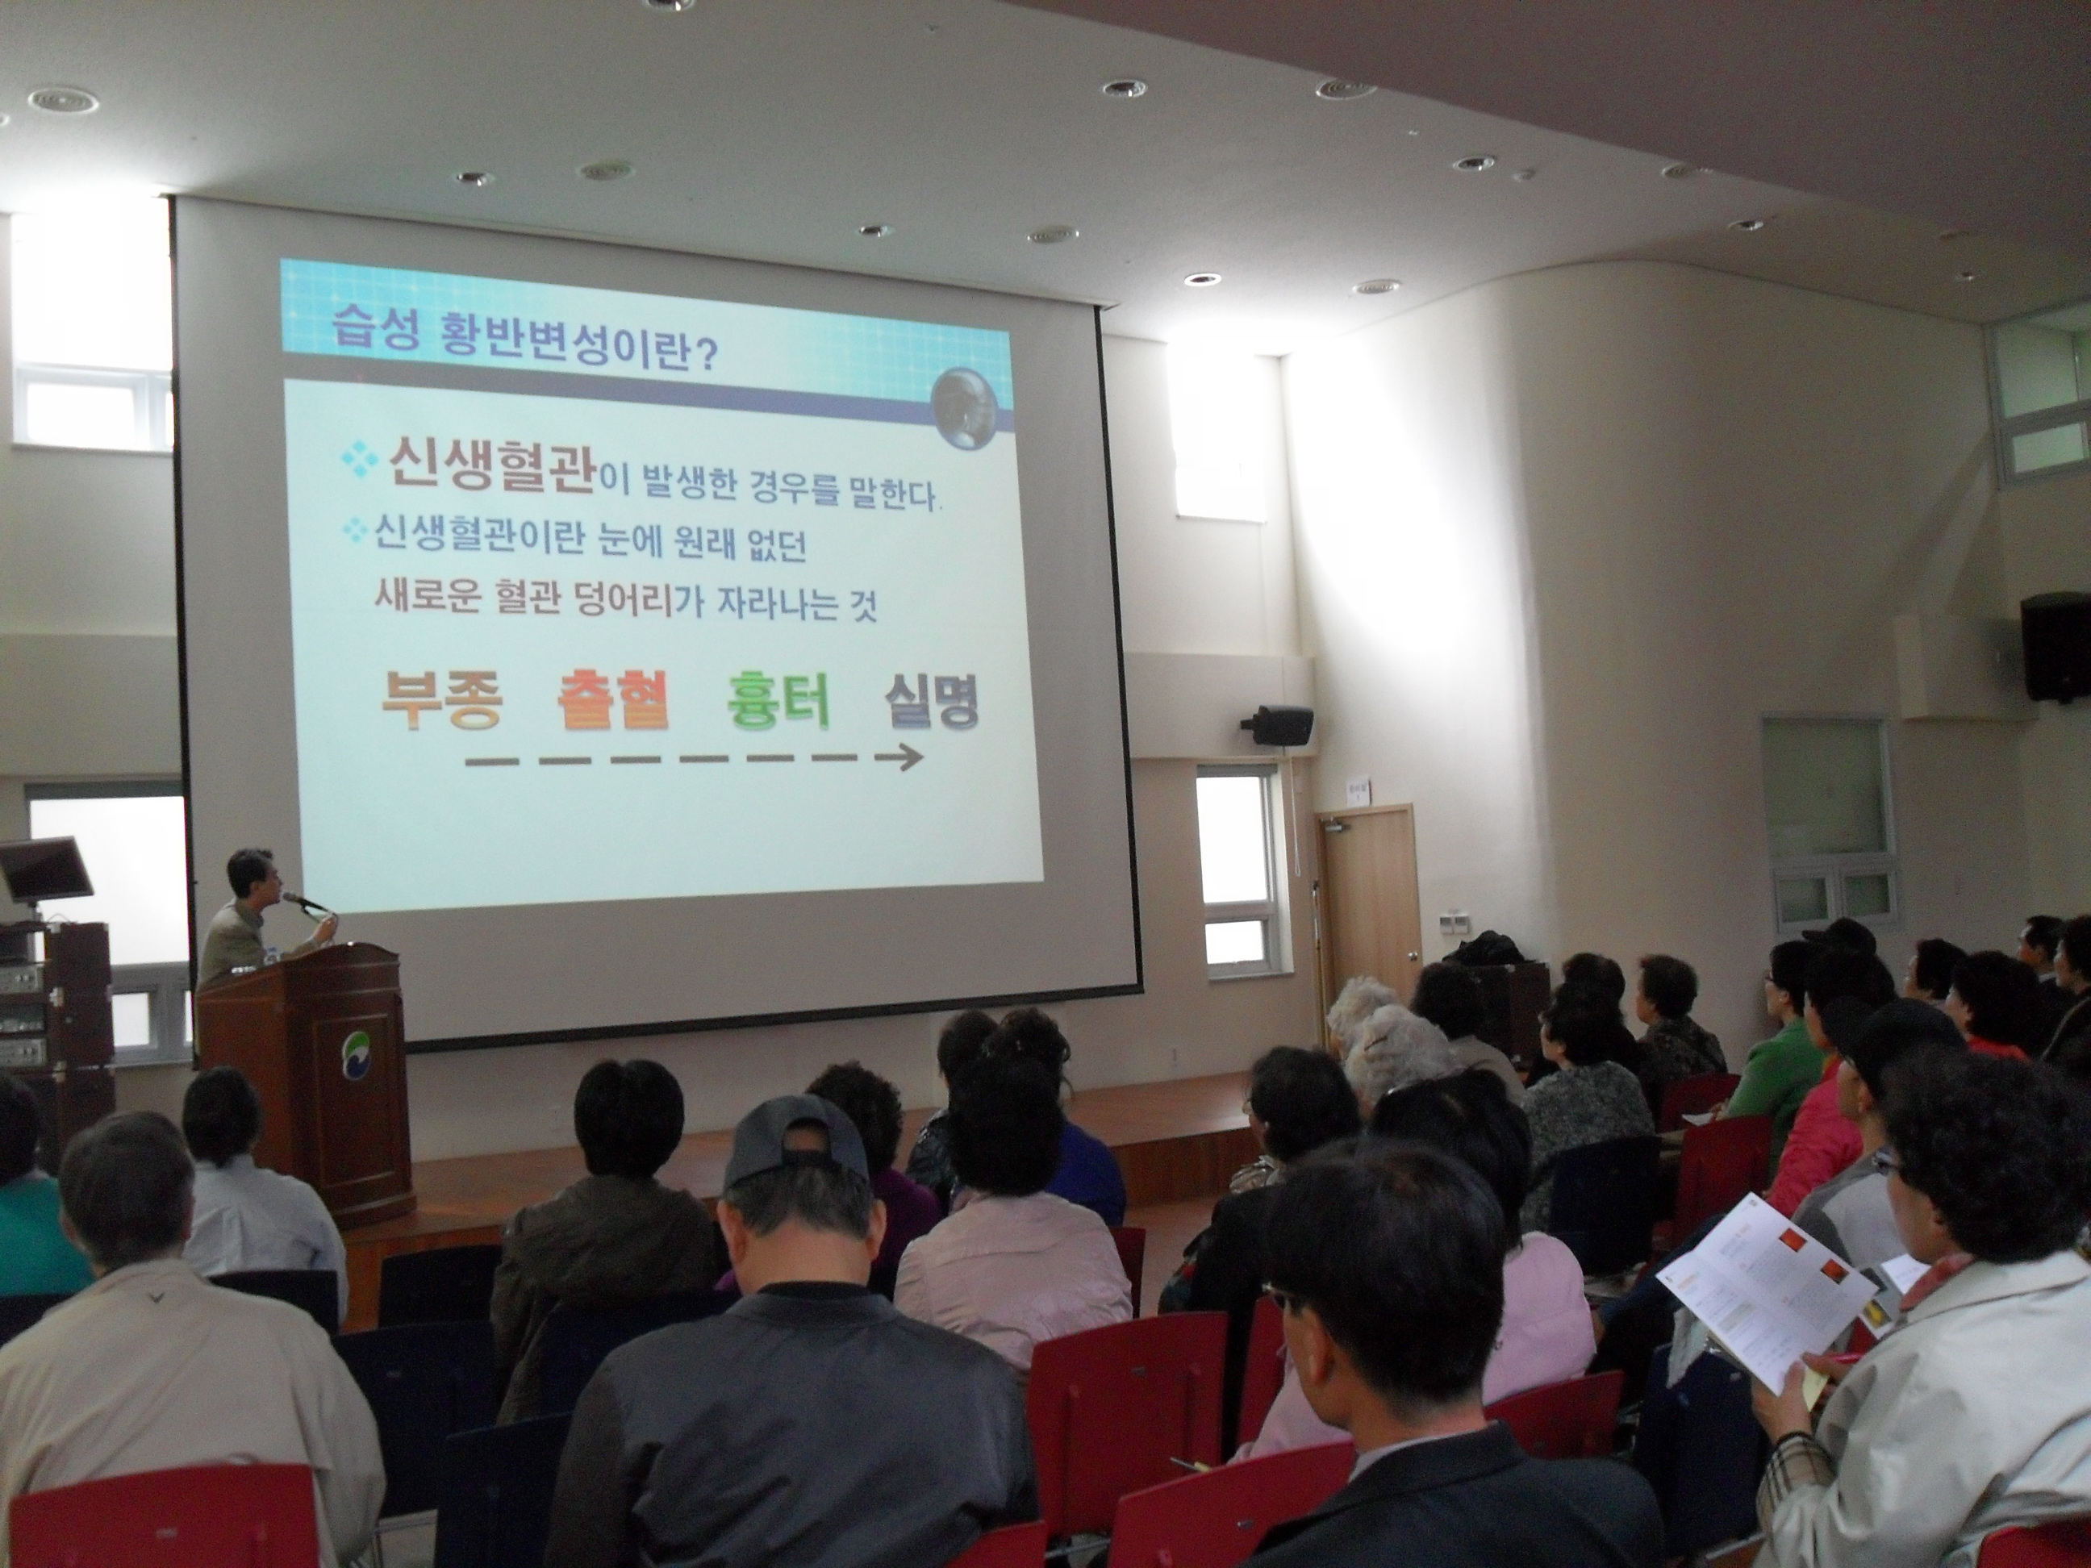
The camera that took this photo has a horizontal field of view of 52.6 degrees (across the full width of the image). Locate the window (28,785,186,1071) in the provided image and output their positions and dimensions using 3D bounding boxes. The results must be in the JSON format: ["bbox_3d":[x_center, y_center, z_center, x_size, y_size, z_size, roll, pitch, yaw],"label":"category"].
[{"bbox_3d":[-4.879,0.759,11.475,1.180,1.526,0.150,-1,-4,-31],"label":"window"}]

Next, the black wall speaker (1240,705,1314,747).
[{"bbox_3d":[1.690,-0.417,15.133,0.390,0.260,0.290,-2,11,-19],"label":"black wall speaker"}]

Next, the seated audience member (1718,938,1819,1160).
[{"bbox_3d":[2.196,1.138,6.616,0.500,1.280,0.760,-1,-4,-38],"label":"seated audience member"}]

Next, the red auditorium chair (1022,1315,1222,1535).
[{"bbox_3d":[0.050,1.348,3.787,0.460,0.800,0.530,-1,-4,-32],"label":"red auditorium chair"}]

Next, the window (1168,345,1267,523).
[{"bbox_3d":[1.162,-2.388,14.480,0.790,1.180,0.140,-1,-4,-32],"label":"window"}]

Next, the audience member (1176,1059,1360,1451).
[{"bbox_3d":[0.358,1.111,4.051,0.480,1.217,0.780,-1,-4,-33],"label":"audience member"}]

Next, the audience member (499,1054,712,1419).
[{"bbox_3d":[-0.856,1.167,4.198,0.480,1.258,0.780,-2,-4,-18],"label":"audience member"}]

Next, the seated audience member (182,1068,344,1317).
[{"bbox_3d":[-1.866,1.275,4.952,0.500,1.250,0.780,-2,-4,-15],"label":"seated audience member"}]

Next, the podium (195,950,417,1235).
[{"bbox_3d":[-3.171,1.292,9.064,0.520,1.200,0.780,-4,-3,20],"label":"podium"}]

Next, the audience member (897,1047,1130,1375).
[{"bbox_3d":[-0.117,1.111,3.872,0.480,1.246,0.780,-2,-4,-22],"label":"audience member"}]

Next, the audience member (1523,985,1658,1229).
[{"bbox_3d":[1.286,1.179,5.994,0.500,1.240,0.760,-1,-4,-38],"label":"audience member"}]

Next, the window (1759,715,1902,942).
[{"bbox_3d":[5.371,0.273,14.524,1.289,1.440,0.140,-1,-4,-31],"label":"window"}]

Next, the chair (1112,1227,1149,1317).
[{"bbox_3d":[-0.048,1.405,4.745,0.460,0.800,0.530,-1,-4,-32],"label":"chair"}]

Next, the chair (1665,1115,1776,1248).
[{"bbox_3d":[1.827,1.379,6.152,0.460,0.800,0.530,-1,-4,-37],"label":"chair"}]

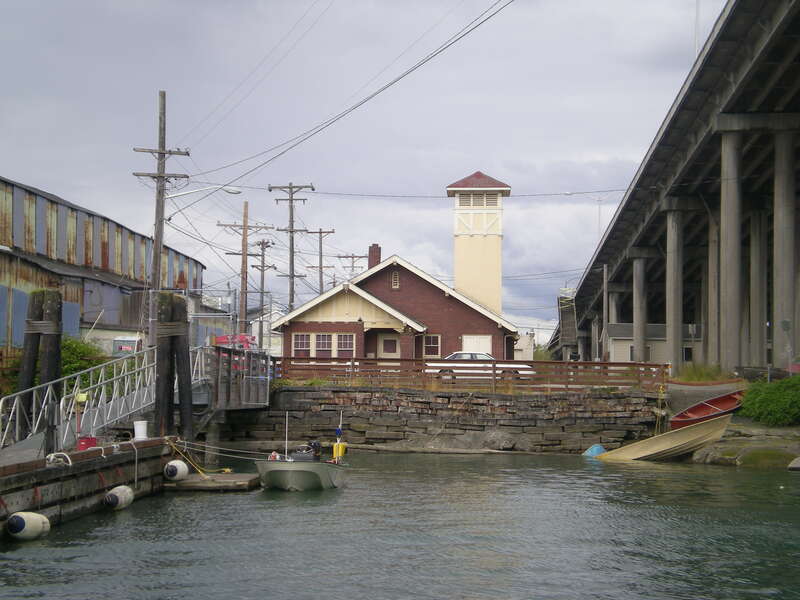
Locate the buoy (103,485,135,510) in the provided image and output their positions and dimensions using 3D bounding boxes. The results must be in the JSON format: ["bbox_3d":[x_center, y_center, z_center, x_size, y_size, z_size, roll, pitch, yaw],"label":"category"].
[{"bbox_3d":[-5.037,3.534,30.600,0.390,0.390,0.920,0,0,7],"label":"buoy"}]

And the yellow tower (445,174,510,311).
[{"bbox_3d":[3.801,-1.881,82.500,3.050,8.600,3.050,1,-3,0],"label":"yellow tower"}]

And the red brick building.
[{"bbox_3d":[-0.209,0.814,79.500,10.900,5.800,11.500,1,-3,0],"label":"red brick building"}]

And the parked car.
[{"bbox_3d":[3.231,2.796,69.500,4.550,1.330,1.720,1,-3,0],"label":"parked car"}]

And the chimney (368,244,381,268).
[{"bbox_3d":[-1.178,-1.996,79.000,0.570,1.150,0.600,1,-3,0],"label":"chimney"}]

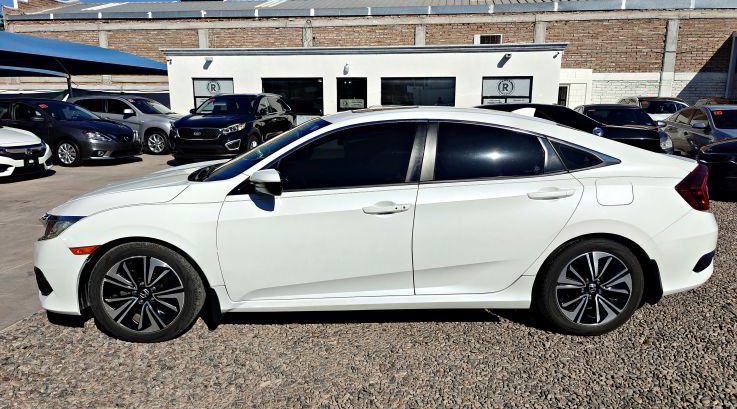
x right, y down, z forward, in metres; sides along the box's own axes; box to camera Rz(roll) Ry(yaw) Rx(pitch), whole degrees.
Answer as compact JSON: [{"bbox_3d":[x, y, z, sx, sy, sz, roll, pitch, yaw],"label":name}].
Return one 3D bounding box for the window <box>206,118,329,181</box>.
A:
[{"bbox_3d":[-0.727,-0.414,3.587,0.917,0.110,1.420,-25,12,2],"label":"window"}]

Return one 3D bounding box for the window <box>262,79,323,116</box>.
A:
[{"bbox_3d":[-2.563,-3.652,16.603,2.120,1.260,0.120,2,12,9],"label":"window"}]

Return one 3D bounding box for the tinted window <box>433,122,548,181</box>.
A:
[{"bbox_3d":[0.732,-0.320,2.946,0.683,0.369,0.040,0,-16,-3],"label":"tinted window"}]

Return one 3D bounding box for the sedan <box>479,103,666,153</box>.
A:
[{"bbox_3d":[3.450,-1.267,9.650,4.850,1.450,1.850,-1,12,-5],"label":"sedan"}]

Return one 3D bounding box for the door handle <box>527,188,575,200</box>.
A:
[{"bbox_3d":[1.057,-0.062,2.821,0.280,0.070,0.050,0,12,-3],"label":"door handle"}]

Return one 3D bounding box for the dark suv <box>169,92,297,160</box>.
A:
[{"bbox_3d":[-3.492,-2.203,13.558,1.900,1.690,4.760,2,12,10],"label":"dark suv"}]

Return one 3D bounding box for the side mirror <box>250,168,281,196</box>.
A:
[{"bbox_3d":[-0.561,-0.126,2.689,0.170,0.145,0.210,0,12,-3],"label":"side mirror"}]

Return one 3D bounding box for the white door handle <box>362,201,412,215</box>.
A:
[{"bbox_3d":[0.106,0.018,2.836,0.270,0.065,0.050,0,11,-2],"label":"white door handle"}]

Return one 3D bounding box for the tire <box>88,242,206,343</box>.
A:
[{"bbox_3d":[-1.321,0.511,2.957,0.645,0.640,0.225,0,12,-3],"label":"tire"}]

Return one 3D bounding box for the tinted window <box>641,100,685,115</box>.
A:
[{"bbox_3d":[8.702,-2.866,14.400,1.350,0.450,0.200,5,12,21],"label":"tinted window"}]

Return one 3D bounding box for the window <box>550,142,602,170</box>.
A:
[{"bbox_3d":[1.275,-0.292,2.978,0.307,0.191,0.040,0,-20,-3],"label":"window"}]

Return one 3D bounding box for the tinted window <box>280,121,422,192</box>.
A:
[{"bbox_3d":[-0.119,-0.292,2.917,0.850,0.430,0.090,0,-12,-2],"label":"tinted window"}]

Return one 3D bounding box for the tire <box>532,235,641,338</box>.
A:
[{"bbox_3d":[1.374,0.489,3.084,0.645,0.645,0.225,0,11,-2],"label":"tire"}]

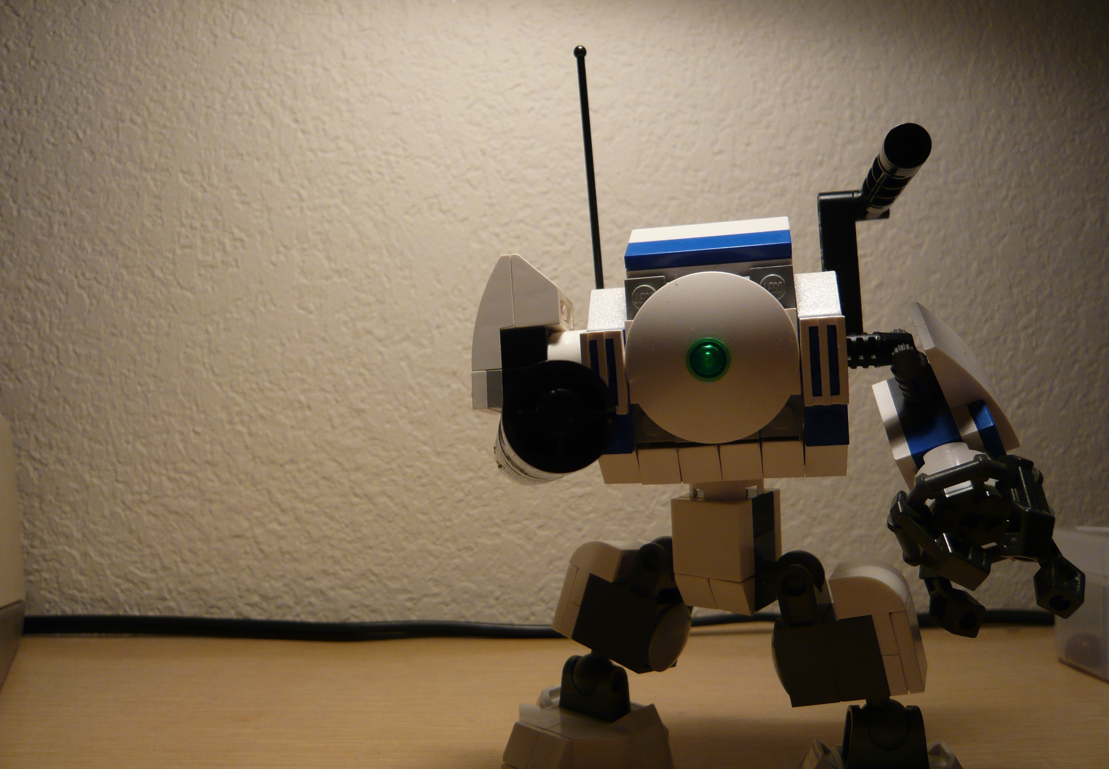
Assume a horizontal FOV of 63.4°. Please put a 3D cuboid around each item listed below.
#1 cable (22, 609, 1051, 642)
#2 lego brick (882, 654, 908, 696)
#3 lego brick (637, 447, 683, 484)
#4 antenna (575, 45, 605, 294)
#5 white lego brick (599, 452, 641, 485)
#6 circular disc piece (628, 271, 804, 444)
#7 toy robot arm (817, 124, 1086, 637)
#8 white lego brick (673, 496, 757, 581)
[{"bbox_3d":[-0.006,0.098,0.367,0.430,0.014,0.019,0,1,0],"label":"cable"},{"bbox_3d":[0.069,0.057,0.181,0.003,0.008,0.013,-14,-5,23],"label":"lego brick"},{"bbox_3d":[0.021,0.016,0.181,0.008,0.008,0.007,-3,3,13],"label":"lego brick"},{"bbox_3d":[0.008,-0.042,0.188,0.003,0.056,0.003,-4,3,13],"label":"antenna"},{"bbox_3d":[0.013,0.017,0.183,0.008,0.008,0.006,-3,6,13],"label":"white lego brick"},{"bbox_3d":[0.028,-0.005,0.164,0.032,0.032,0.006,-3,3,13],"label":"circular disc piece"},{"bbox_3d":[0.071,-0.001,0.170,0.040,0.088,0.058,0,1,13],"label":"toy robot arm"},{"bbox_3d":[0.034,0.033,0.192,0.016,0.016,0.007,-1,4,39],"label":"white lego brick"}]

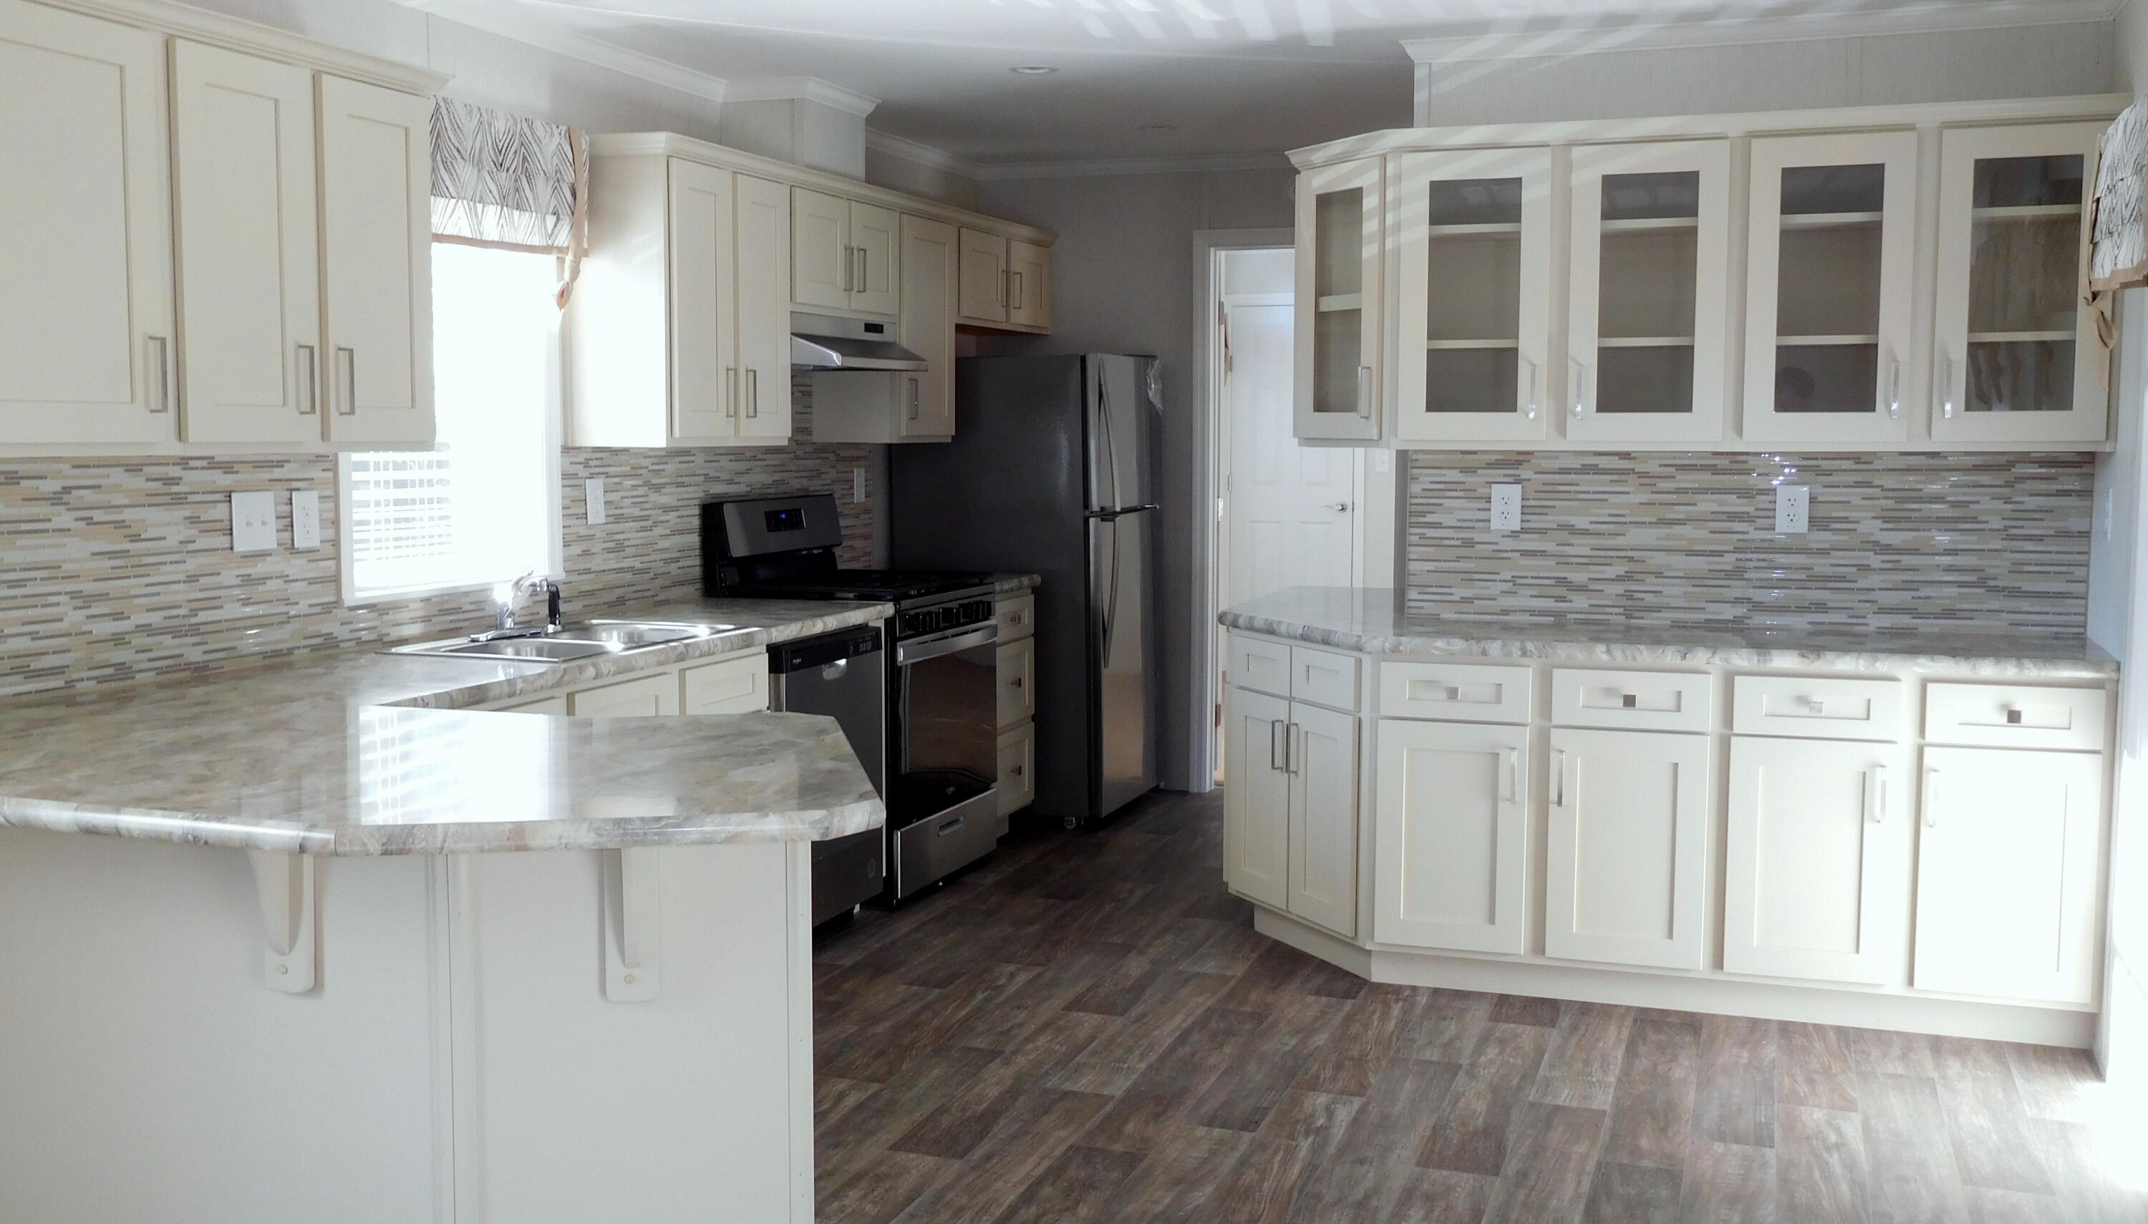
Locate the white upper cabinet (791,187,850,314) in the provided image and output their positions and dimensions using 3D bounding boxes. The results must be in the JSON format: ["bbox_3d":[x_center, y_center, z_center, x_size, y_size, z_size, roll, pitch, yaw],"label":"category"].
[{"bbox_3d":[-0.913,-1.085,6.018,0.330,0.362,0.387,2,5,20],"label":"white upper cabinet"}]

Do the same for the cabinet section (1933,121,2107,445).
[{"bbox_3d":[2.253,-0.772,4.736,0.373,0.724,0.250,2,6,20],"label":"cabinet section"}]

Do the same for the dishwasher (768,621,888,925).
[{"bbox_3d":[-0.935,0.461,5.582,0.610,0.837,0.600,2,5,20],"label":"dishwasher"}]

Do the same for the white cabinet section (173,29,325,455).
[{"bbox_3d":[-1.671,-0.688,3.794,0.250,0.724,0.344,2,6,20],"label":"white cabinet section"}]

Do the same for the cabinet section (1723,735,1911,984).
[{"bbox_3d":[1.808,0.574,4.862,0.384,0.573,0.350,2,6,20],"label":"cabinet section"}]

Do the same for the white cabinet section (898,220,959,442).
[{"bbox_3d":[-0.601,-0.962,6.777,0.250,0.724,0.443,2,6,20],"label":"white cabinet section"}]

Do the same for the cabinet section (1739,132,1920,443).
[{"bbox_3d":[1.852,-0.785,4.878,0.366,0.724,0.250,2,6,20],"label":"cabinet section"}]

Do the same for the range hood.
[{"bbox_3d":[-0.801,-0.847,6.270,0.461,0.162,0.762,2,6,20],"label":"range hood"}]

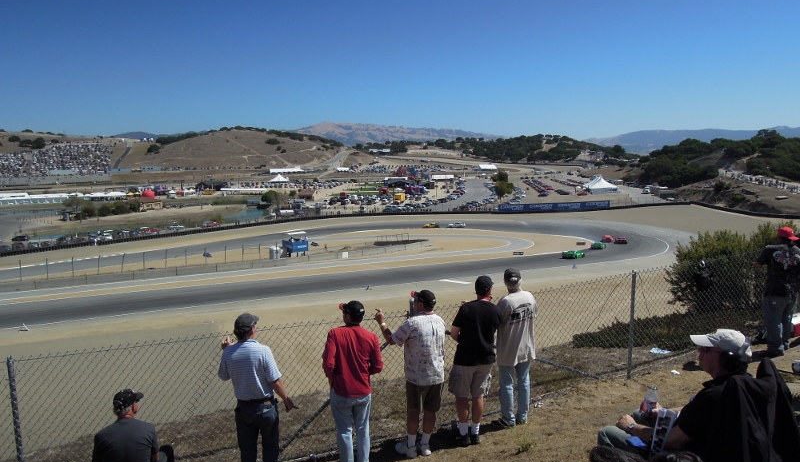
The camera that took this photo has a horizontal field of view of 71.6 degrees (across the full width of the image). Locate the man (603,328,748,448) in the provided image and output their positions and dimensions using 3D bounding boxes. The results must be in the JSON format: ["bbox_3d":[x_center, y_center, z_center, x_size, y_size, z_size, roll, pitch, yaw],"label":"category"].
[{"bbox_3d":[1.440,1.050,2.960,0.840,1.200,0.580,7,11,43],"label":"man"}]

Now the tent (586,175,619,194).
[{"bbox_3d":[94.500,-21.900,260.000,12.800,7.000,16.500,1,8,9],"label":"tent"}]

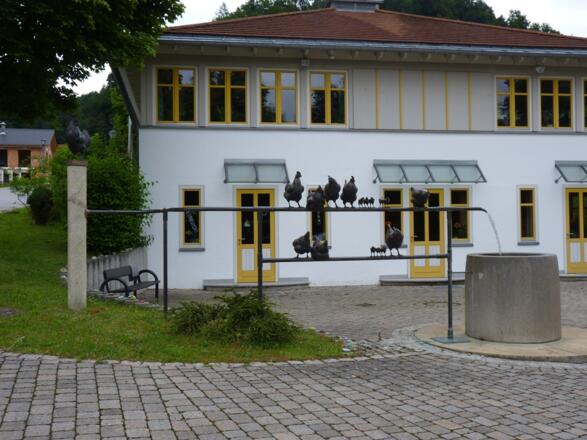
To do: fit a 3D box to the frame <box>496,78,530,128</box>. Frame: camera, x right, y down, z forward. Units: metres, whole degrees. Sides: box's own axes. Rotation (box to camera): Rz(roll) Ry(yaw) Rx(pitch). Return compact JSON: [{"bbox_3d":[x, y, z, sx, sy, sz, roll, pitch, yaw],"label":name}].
[{"bbox_3d":[5.705,-3.066,17.214,0.942,1.344,0.100,-1,-1,-10],"label":"frame"}]

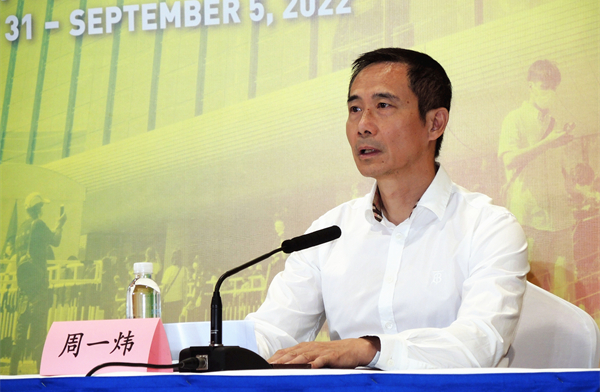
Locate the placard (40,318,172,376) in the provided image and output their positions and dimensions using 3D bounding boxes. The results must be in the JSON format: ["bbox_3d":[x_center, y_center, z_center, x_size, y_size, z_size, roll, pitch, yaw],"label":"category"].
[{"bbox_3d":[-0.326,0.257,4.443,0.200,0.096,0.100,-3,-4,25],"label":"placard"}]

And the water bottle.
[{"bbox_3d":[-0.272,0.215,4.575,0.060,0.195,0.060,-3,-4,25],"label":"water bottle"}]

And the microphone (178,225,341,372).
[{"bbox_3d":[-0.051,0.177,4.466,0.330,0.250,0.100,3,-5,-45],"label":"microphone"}]

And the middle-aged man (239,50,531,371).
[{"bbox_3d":[0.141,0.396,4.560,0.530,1.320,0.660,-3,-4,25],"label":"middle-aged man"}]

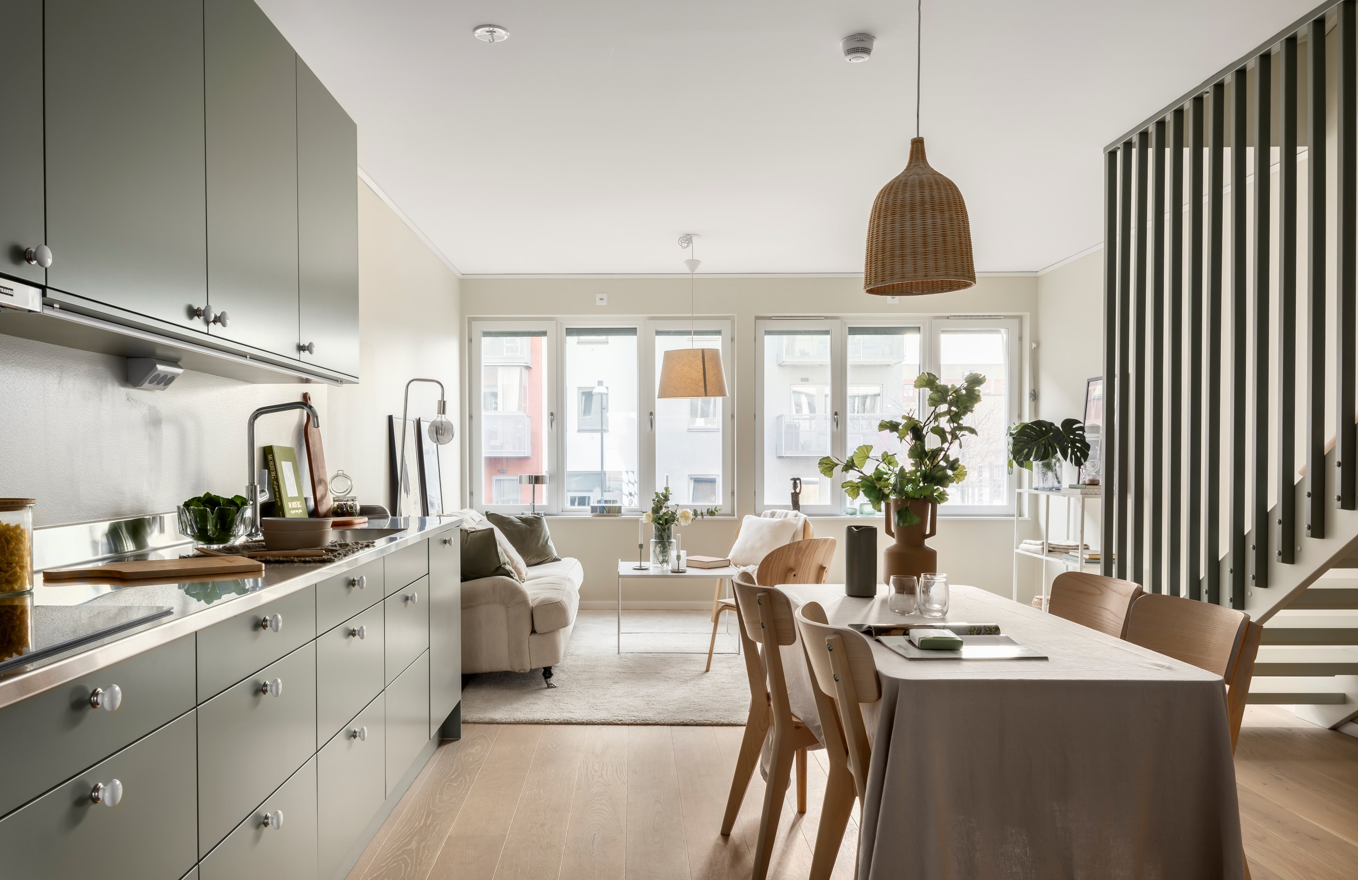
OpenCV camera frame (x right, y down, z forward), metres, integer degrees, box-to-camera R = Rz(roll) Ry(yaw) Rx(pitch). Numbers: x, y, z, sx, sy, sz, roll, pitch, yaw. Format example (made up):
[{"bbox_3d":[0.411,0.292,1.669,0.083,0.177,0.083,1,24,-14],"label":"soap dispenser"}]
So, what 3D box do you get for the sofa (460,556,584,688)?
[{"bbox_3d":[-1.070,0.854,5.660,0.940,0.820,2.100,0,-1,-3],"label":"sofa"}]

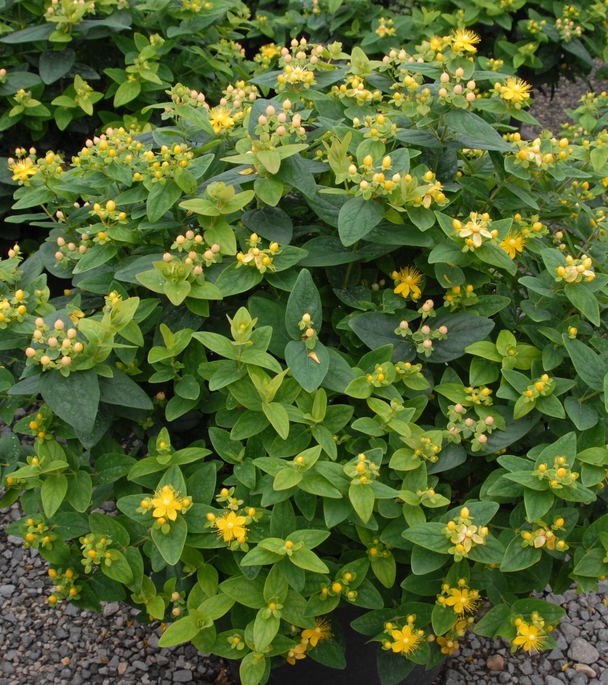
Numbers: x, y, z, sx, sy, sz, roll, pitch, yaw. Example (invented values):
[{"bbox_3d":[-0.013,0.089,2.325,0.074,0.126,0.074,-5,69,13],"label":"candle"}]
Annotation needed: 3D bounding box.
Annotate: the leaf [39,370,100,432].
[{"bbox_3d":[-0.245,0.061,1.250,0.060,0.072,0.016,-12,-10,-8],"label":"leaf"}]

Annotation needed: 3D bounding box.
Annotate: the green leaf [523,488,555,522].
[{"bbox_3d":[0.233,0.163,1.200,0.031,0.010,0.044,17,51,13],"label":"green leaf"}]

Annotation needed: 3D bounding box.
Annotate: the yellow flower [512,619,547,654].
[{"bbox_3d":[0.234,0.304,1.240,0.034,0.034,0.018,0,-8,-1],"label":"yellow flower"}]

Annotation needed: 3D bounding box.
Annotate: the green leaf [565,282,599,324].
[{"bbox_3d":[0.303,-0.042,1.300,0.028,0.013,0.055,-34,78,1],"label":"green leaf"}]

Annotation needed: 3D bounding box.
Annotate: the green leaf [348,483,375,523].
[{"bbox_3d":[0.058,0.161,1.200,0.026,0.011,0.044,-6,71,1],"label":"green leaf"}]

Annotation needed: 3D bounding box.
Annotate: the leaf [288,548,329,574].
[{"bbox_3d":[0.006,0.216,1.170,0.044,0.008,0.021,25,45,25],"label":"leaf"}]

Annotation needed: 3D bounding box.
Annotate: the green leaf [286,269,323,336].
[{"bbox_3d":[0.001,-0.042,1.280,0.039,0.012,0.077,1,72,0],"label":"green leaf"}]

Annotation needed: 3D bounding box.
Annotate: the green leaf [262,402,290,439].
[{"bbox_3d":[-0.029,0.078,1.200,0.021,0.008,0.048,-20,59,-25],"label":"green leaf"}]

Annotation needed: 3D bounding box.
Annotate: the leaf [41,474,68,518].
[{"bbox_3d":[-0.263,0.162,1.260,0.029,0.010,0.048,3,60,-2],"label":"leaf"}]

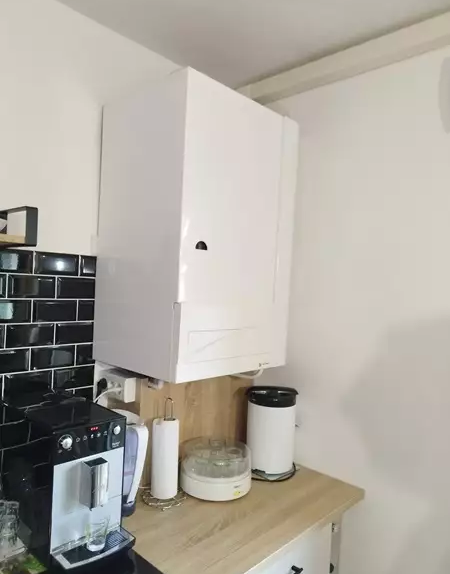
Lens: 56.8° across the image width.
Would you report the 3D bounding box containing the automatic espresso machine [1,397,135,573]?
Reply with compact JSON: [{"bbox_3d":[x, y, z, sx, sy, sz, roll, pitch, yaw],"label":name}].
[{"bbox_3d":[-0.428,0.484,1.099,0.195,0.325,0.450,2,0,-45],"label":"automatic espresso machine"}]

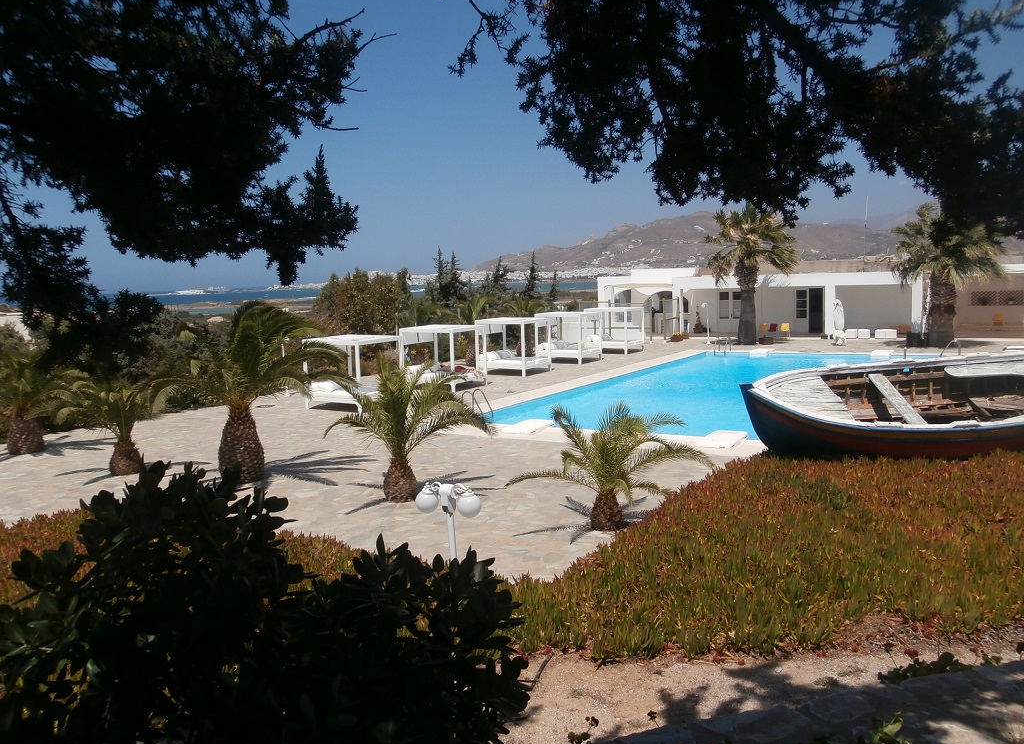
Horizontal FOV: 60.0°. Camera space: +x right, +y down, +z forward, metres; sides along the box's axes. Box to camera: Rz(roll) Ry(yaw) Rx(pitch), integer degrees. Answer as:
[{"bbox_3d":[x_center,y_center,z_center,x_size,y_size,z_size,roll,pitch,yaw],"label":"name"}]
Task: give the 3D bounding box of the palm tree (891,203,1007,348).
[{"bbox_3d":[18.560,-4.168,37.896,4.438,6.092,4.127,1,7,26],"label":"palm tree"}]

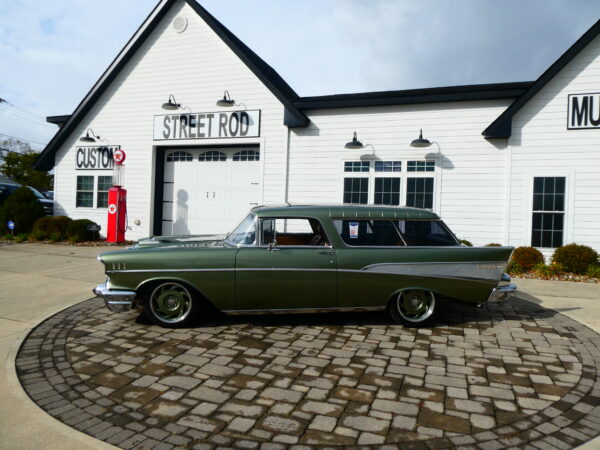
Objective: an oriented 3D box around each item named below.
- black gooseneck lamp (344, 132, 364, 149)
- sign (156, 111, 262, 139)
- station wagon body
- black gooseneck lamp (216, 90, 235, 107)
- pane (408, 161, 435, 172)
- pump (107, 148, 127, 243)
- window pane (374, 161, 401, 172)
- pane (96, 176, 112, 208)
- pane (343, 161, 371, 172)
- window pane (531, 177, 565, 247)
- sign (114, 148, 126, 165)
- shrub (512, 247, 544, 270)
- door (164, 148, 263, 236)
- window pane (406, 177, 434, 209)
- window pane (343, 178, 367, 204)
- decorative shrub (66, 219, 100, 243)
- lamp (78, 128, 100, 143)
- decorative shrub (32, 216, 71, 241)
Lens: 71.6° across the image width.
[{"bbox_3d":[1.403,-2.132,10.589,0.470,0.430,0.680,2,0,19],"label":"black gooseneck lamp"},{"bbox_3d":[-2.815,-2.929,12.289,3.570,0.780,0.100,2,0,19],"label":"sign"},{"bbox_3d":[0.150,0.497,5.820,5.120,1.460,1.890,2,0,-8],"label":"station wagon body"},{"bbox_3d":[-2.044,-3.540,11.781,0.470,0.430,0.680,2,0,19],"label":"black gooseneck lamp"},{"bbox_3d":[2.997,-1.458,10.324,0.657,0.258,0.050,2,0,19],"label":"pane"},{"bbox_3d":[-5.442,-0.861,12.350,0.420,2.780,0.400,2,0,19],"label":"pump"},{"bbox_3d":[2.246,-1.499,10.658,0.677,0.308,0.060,2,0,19],"label":"window pane"},{"bbox_3d":[-6.288,-1.072,13.514,0.723,1.031,0.060,2,0,19],"label":"pane"},{"bbox_3d":[1.481,-1.520,10.846,0.657,0.258,0.050,2,0,19],"label":"pane"},{"bbox_3d":[5.644,-0.295,9.486,0.670,1.614,0.060,2,0,19],"label":"window pane"},{"bbox_3d":[-5.357,-2.014,12.358,0.430,0.430,0.160,2,0,19],"label":"sign"},{"bbox_3d":[4.856,0.717,8.900,0.780,0.520,0.760,2,0,19],"label":"shrub"},{"bbox_3d":[-2.752,-0.955,12.889,3.600,3.000,0.100,2,0,19],"label":"door"},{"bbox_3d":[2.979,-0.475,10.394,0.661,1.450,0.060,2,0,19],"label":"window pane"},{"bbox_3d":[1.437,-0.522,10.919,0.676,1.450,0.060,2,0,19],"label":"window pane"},{"bbox_3d":[-6.700,0.130,12.741,0.900,0.660,0.900,2,0,19],"label":"decorative shrub"},{"bbox_3d":[-6.725,-2.846,13.362,0.470,0.430,0.680,2,0,19],"label":"lamp"},{"bbox_3d":[-7.814,0.049,13.125,1.120,0.720,1.000,2,0,19],"label":"decorative shrub"}]

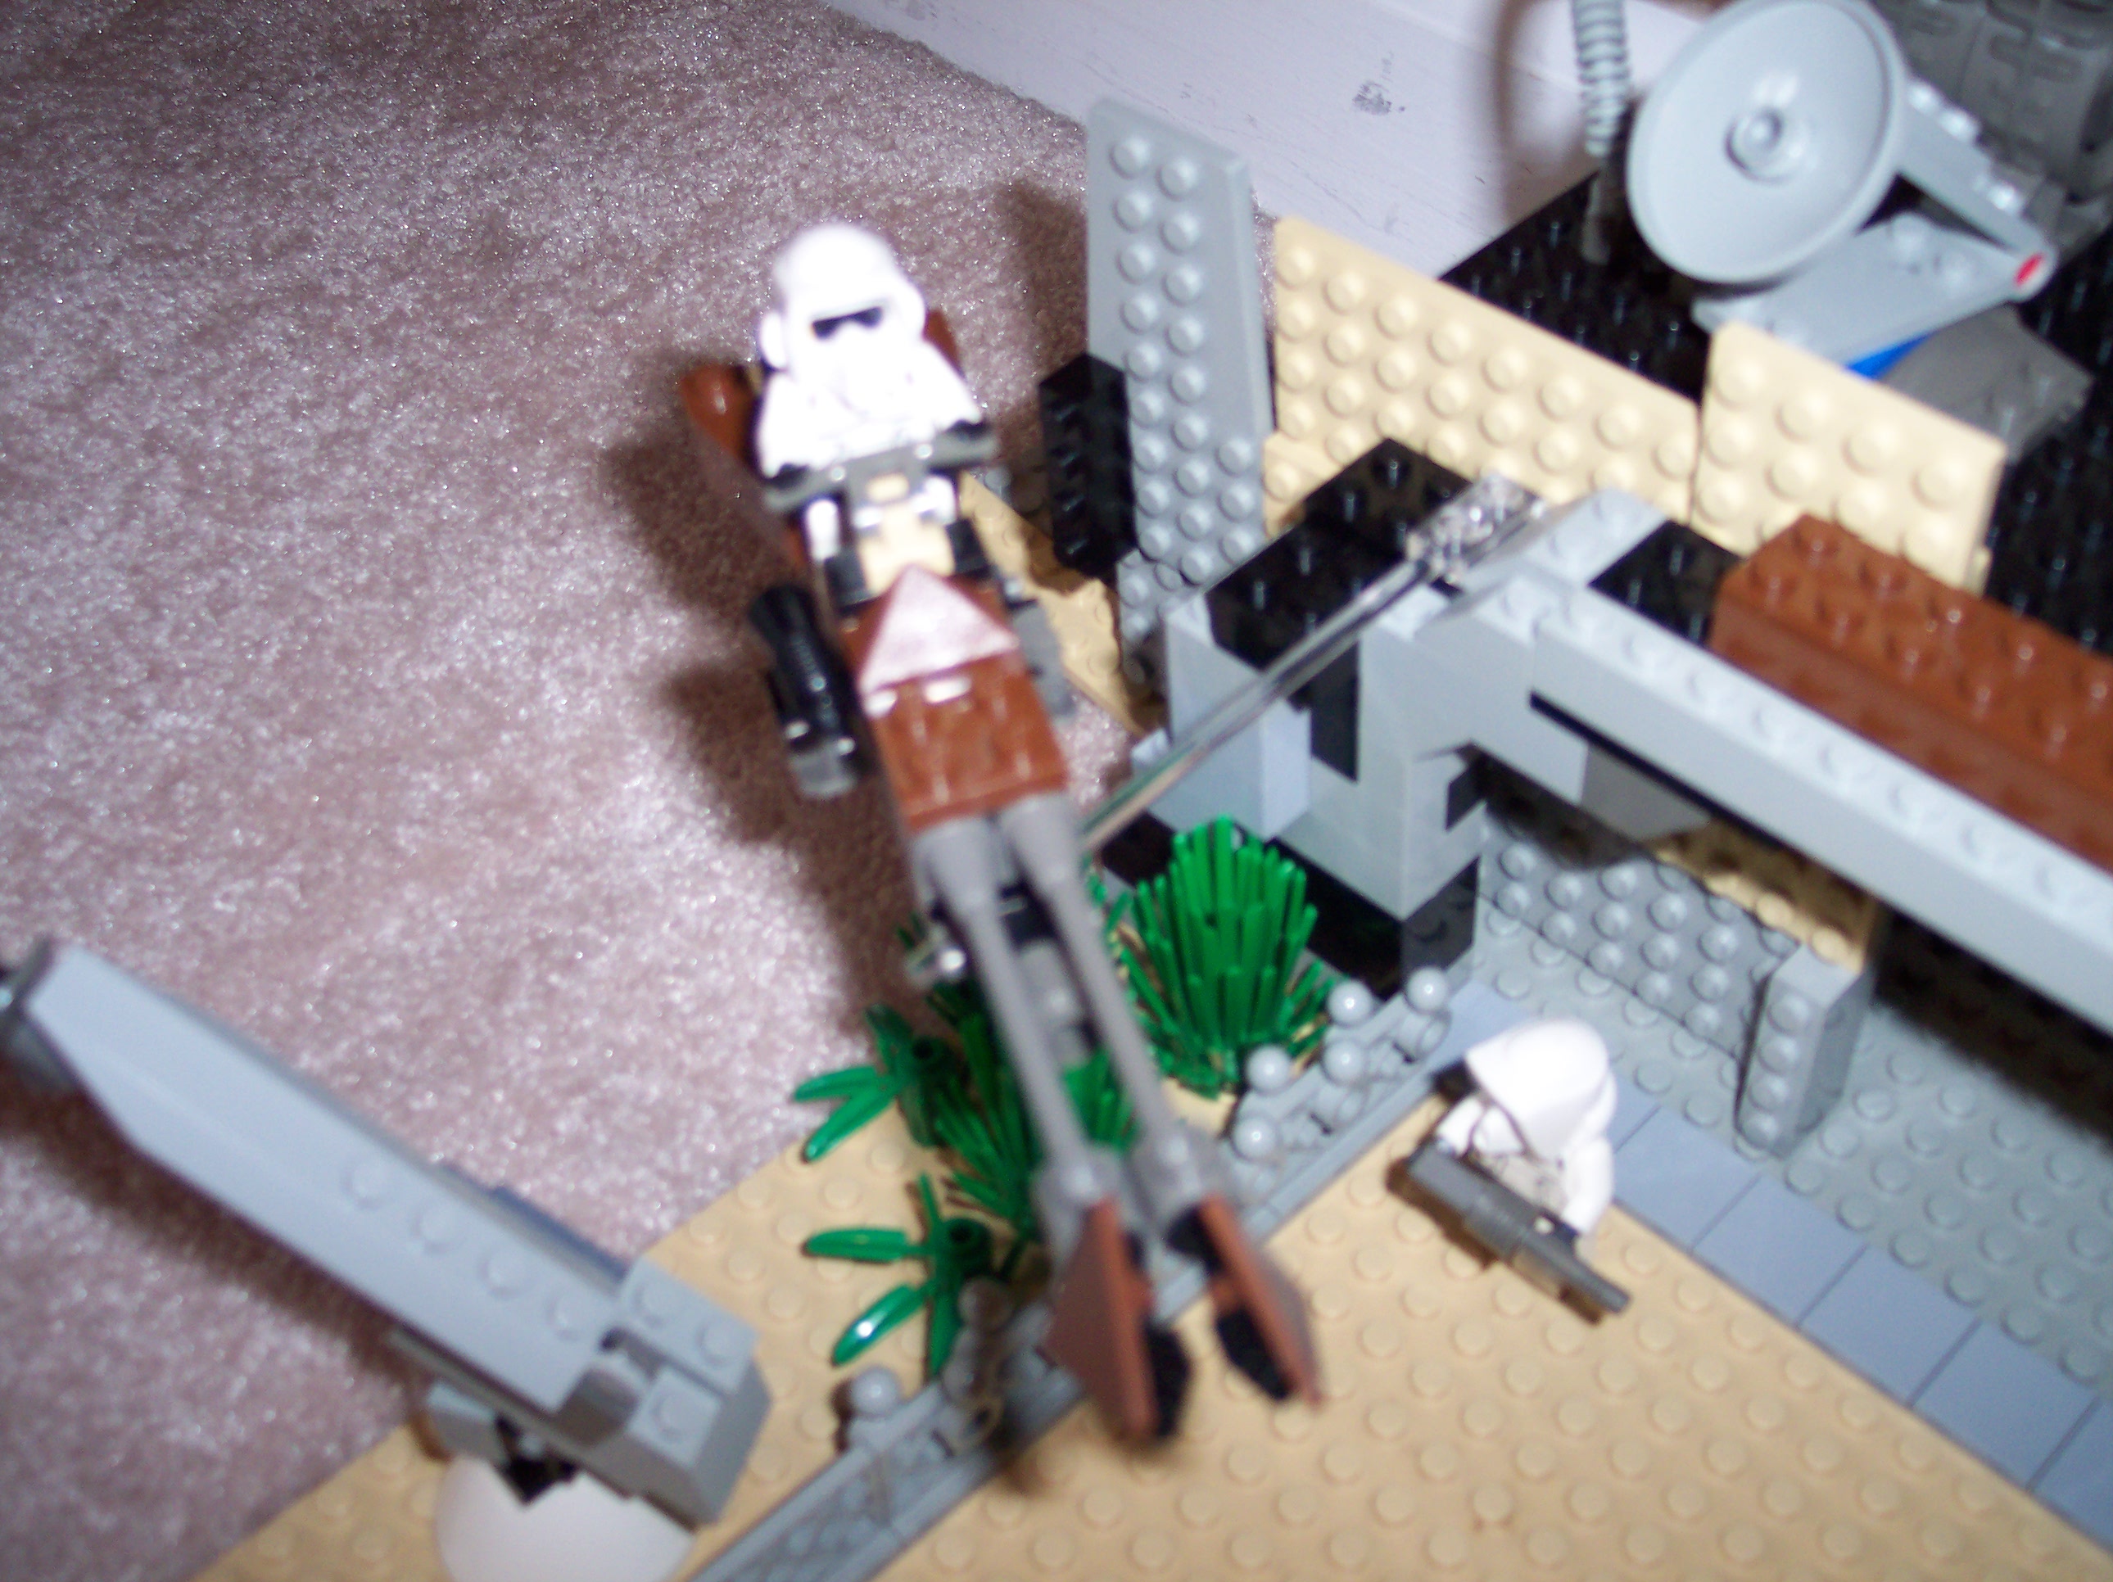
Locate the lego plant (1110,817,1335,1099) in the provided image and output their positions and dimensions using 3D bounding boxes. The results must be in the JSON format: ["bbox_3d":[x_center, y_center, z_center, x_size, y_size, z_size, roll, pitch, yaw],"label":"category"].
[{"bbox_3d":[0.023,0.021,0.304,0.027,0.040,0.027,-2,44,2],"label":"lego plant"}]

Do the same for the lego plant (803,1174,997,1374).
[{"bbox_3d":[-0.019,0.061,0.288,0.029,0.008,0.027,-35,53,-28],"label":"lego plant"}]

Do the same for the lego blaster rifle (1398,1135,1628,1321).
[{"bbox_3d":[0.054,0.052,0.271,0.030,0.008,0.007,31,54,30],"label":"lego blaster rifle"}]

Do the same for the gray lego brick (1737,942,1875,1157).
[{"bbox_3d":[0.093,0.032,0.291,0.011,0.032,0.008,-35,53,-28],"label":"gray lego brick"}]

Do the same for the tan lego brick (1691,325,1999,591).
[{"bbox_3d":[0.080,-0.029,0.239,0.005,0.031,0.032,-36,53,-25],"label":"tan lego brick"}]

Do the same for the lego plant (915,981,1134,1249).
[{"bbox_3d":[-0.002,0.038,0.289,0.026,0.038,0.026,-35,53,-28],"label":"lego plant"}]

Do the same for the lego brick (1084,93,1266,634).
[{"bbox_3d":[0.016,-0.057,0.313,0.031,0.073,0.005,34,58,32],"label":"lego brick"}]

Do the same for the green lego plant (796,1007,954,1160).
[{"bbox_3d":[-0.024,0.041,0.309,0.026,0.008,0.025,-35,53,-28],"label":"green lego plant"}]

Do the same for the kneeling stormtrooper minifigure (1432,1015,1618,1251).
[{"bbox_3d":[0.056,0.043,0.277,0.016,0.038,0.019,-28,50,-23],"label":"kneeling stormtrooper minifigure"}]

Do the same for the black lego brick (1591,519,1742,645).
[{"bbox_3d":[0.067,-0.018,0.249,0.016,0.011,0.016,-35,53,-28],"label":"black lego brick"}]

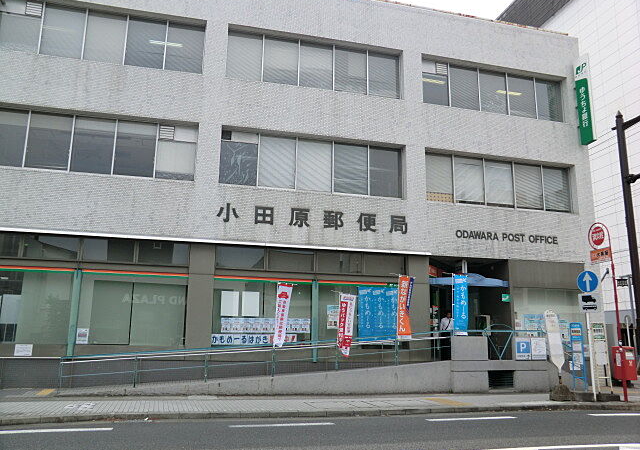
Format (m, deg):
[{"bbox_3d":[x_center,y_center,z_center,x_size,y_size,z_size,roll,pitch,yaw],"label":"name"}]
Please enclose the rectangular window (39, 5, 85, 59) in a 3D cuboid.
[{"bbox_3d":[-8.113,-6.102,16.962,1.261,1.806,0.100,4,-11,-15],"label":"rectangular window"}]

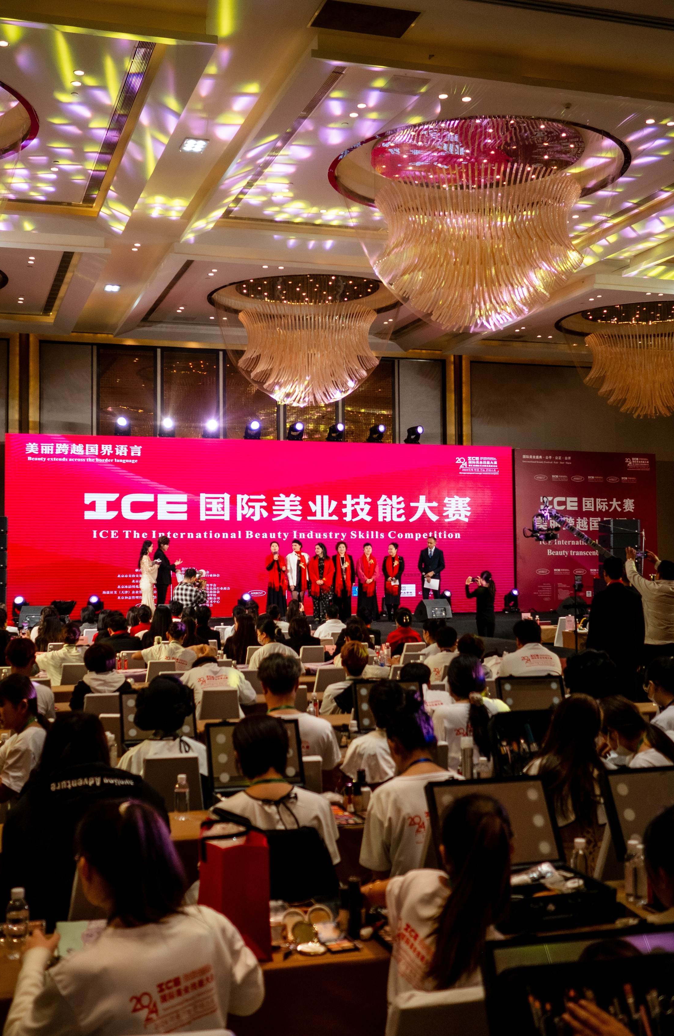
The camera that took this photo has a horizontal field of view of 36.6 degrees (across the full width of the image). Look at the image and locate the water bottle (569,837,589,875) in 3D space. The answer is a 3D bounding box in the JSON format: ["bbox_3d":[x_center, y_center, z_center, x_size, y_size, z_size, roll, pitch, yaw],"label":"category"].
[{"bbox_3d":[0.741,1.071,3.115,0.060,0.175,0.060,0,-2,0],"label":"water bottle"}]

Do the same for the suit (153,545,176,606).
[{"bbox_3d":[-3.447,1.361,20.300,0.480,1.460,0.480,0,-3,-12],"label":"suit"}]

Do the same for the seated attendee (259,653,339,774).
[{"bbox_3d":[-0.218,1.321,4.937,0.520,1.300,0.750,0,-2,-9],"label":"seated attendee"}]

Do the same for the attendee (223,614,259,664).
[{"bbox_3d":[-1.030,1.622,10.716,0.470,1.220,0.750,0,-3,-15],"label":"attendee"}]

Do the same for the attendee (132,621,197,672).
[{"bbox_3d":[-1.405,1.477,8.554,0.540,1.240,0.720,0,-2,-12],"label":"attendee"}]

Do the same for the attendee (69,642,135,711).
[{"bbox_3d":[-1.560,1.434,6.688,0.500,1.236,0.720,0,-3,-16],"label":"attendee"}]

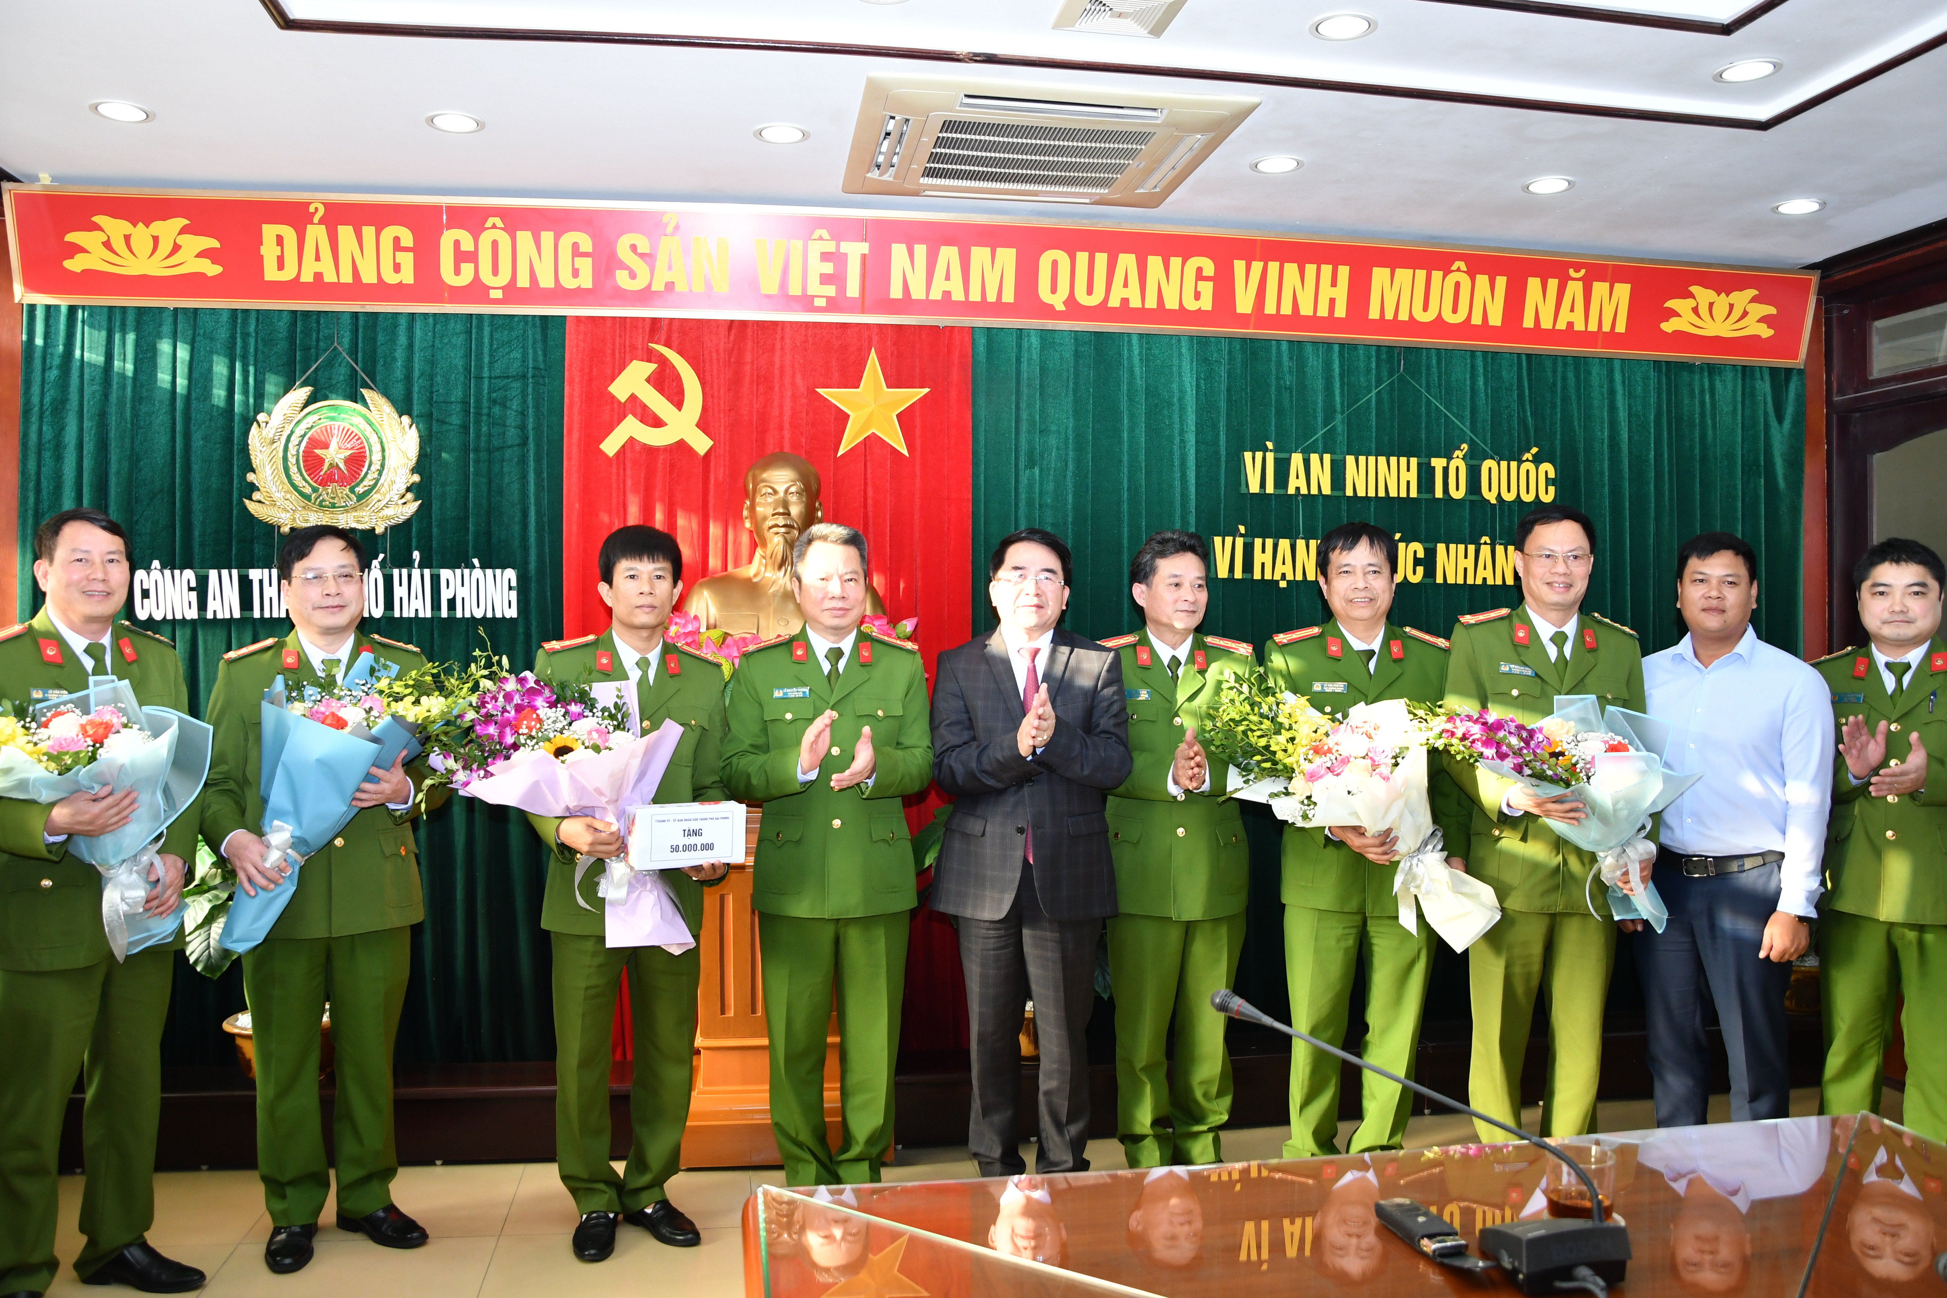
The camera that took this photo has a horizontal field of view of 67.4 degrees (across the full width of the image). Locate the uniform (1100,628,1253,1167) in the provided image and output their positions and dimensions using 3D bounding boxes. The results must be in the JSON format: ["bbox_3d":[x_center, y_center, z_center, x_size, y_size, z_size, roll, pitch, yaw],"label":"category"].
[{"bbox_3d":[0.505,0.669,3.690,0.460,1.420,0.370,0,0,0],"label":"uniform"}]

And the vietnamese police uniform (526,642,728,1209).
[{"bbox_3d":[-0.819,0.672,3.450,0.470,1.405,0.380,0,0,-22],"label":"vietnamese police uniform"}]

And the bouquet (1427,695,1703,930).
[{"bbox_3d":[1.408,0.400,3.480,0.590,0.520,0.360,-12,6,0],"label":"bouquet"}]

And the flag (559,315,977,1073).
[{"bbox_3d":[-0.580,0.067,4.225,1.180,2.240,0.130,0,1,-8],"label":"flag"}]

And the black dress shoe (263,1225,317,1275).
[{"bbox_3d":[-1.581,1.342,3.390,0.107,0.105,0.285,0,1,-16],"label":"black dress shoe"}]

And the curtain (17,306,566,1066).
[{"bbox_3d":[-1.875,0.060,4.055,1.450,2.230,0.150,0,1,-8],"label":"curtain"}]

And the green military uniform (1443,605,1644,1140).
[{"bbox_3d":[1.455,0.625,3.760,0.540,1.460,0.360,0,1,2],"label":"green military uniform"}]

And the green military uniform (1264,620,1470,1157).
[{"bbox_3d":[1.000,0.657,3.700,0.500,1.445,0.370,0,0,-1],"label":"green military uniform"}]

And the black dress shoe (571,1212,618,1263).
[{"bbox_3d":[-0.893,1.352,3.485,0.107,0.105,0.285,0,1,-9],"label":"black dress shoe"}]

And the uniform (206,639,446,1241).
[{"bbox_3d":[-1.521,0.675,3.420,0.520,1.410,0.380,0,0,-25],"label":"uniform"}]

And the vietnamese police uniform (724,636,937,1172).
[{"bbox_3d":[-0.357,0.665,3.550,0.520,1.430,0.380,0,0,-7],"label":"vietnamese police uniform"}]

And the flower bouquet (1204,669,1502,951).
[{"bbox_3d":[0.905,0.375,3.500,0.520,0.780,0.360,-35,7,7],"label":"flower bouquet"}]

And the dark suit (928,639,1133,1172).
[{"bbox_3d":[0.138,0.670,3.620,0.510,1.420,0.370,0,0,-1],"label":"dark suit"}]

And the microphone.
[{"bbox_3d":[0.460,0.510,1.535,0.410,0.265,0.200,0,0,6],"label":"microphone"}]

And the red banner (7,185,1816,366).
[{"bbox_3d":[0.060,-1.065,4.220,5.230,0.315,0.060,0,14,-8],"label":"red banner"}]

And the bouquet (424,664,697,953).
[{"bbox_3d":[-0.905,0.365,3.200,0.540,0.600,0.360,-11,6,-12],"label":"bouquet"}]

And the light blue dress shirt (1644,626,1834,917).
[{"bbox_3d":[2.050,0.330,3.950,0.560,0.810,0.310,1,1,29],"label":"light blue dress shirt"}]

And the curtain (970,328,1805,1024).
[{"bbox_3d":[1.340,0.070,4.515,2.710,2.230,0.150,0,1,-8],"label":"curtain"}]

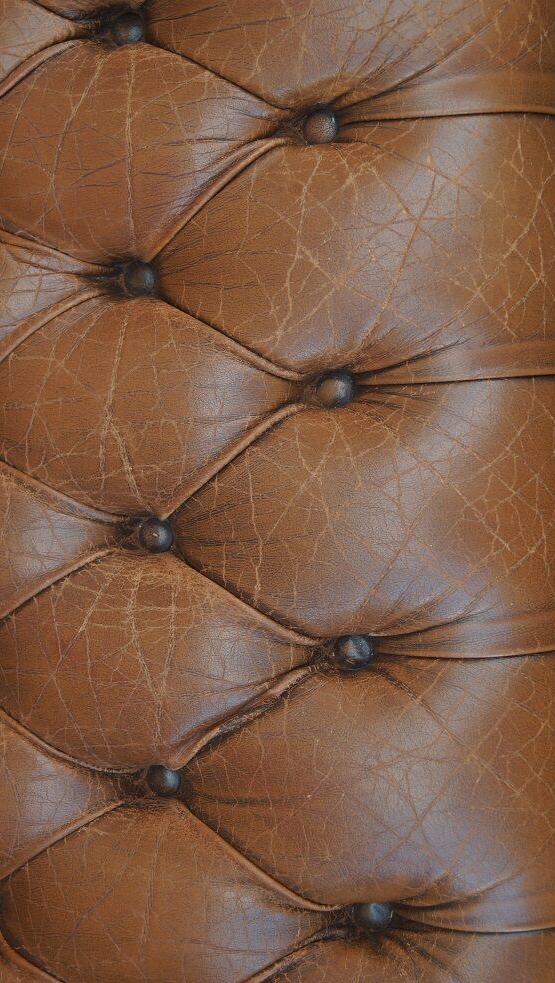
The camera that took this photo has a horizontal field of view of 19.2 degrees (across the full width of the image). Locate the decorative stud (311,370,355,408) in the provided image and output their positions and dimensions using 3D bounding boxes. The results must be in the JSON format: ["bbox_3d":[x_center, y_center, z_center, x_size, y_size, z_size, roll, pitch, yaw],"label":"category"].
[{"bbox_3d":[0.032,-0.057,0.900,0.020,0.009,0.020,0,90,18],"label":"decorative stud"}]

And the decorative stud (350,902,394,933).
[{"bbox_3d":[0.052,0.233,0.900,0.020,0.009,0.020,0,90,18],"label":"decorative stud"}]

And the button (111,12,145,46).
[{"bbox_3d":[-0.086,-0.267,0.947,0.009,0.020,0.020,0,90,-67],"label":"button"}]

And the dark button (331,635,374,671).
[{"bbox_3d":[0.043,0.088,0.900,0.020,0.009,0.020,0,90,18],"label":"dark button"}]

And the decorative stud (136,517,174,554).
[{"bbox_3d":[-0.070,0.025,0.947,0.009,0.020,0.020,0,90,-67],"label":"decorative stud"}]

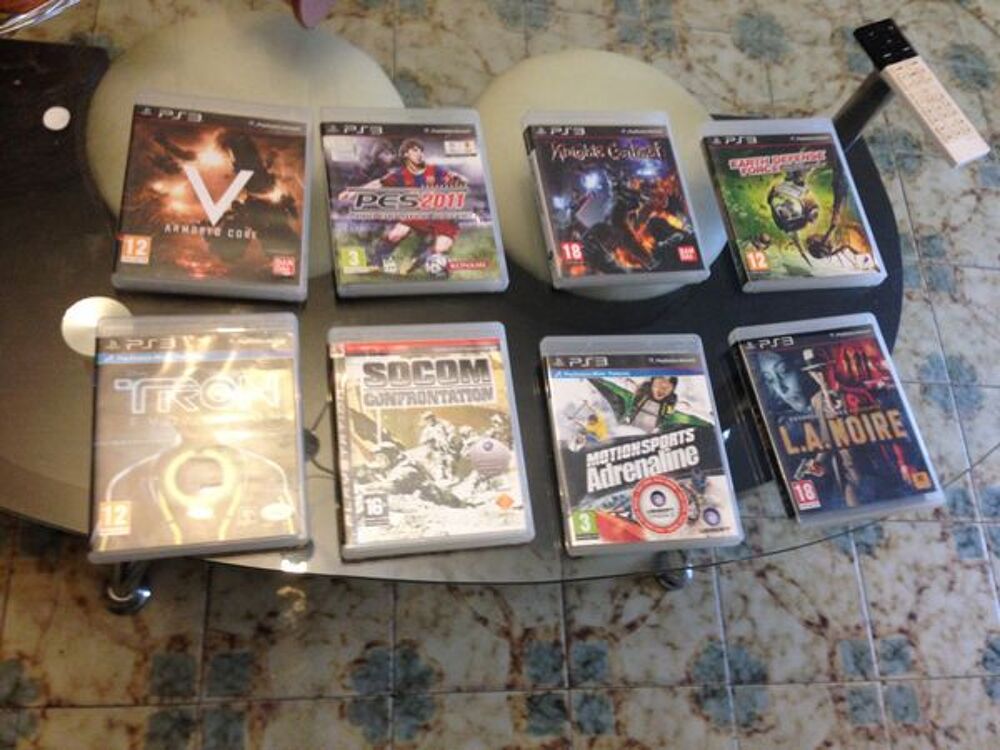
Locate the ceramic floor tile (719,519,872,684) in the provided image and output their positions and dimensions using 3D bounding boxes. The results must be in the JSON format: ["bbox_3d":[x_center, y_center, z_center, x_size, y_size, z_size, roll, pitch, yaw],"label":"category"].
[{"bbox_3d":[0.363,0.281,1.191,0.200,0.010,0.200,3,67,-13],"label":"ceramic floor tile"}]

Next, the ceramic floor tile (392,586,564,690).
[{"bbox_3d":[-0.026,0.263,1.103,0.200,0.010,0.200,3,67,-13],"label":"ceramic floor tile"}]

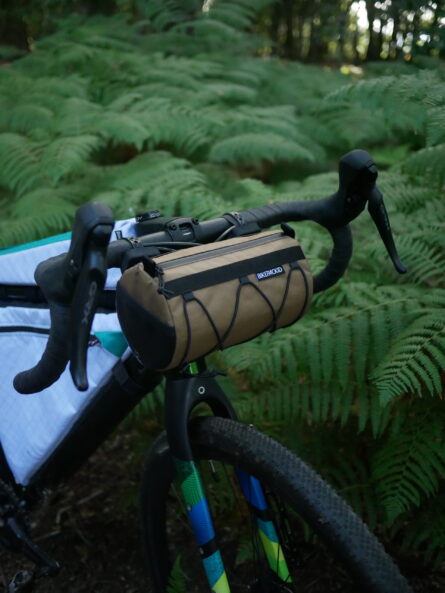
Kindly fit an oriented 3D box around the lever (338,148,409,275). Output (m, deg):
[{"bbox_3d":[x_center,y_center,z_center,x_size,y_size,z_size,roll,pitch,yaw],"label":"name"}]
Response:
[{"bbox_3d":[0.203,-0.115,0.939,0.062,0.178,0.092,-32,34,-27],"label":"lever"}]

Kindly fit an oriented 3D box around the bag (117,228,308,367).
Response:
[{"bbox_3d":[-0.009,-0.001,0.891,0.222,0.135,0.135,-18,27,-34],"label":"bag"}]

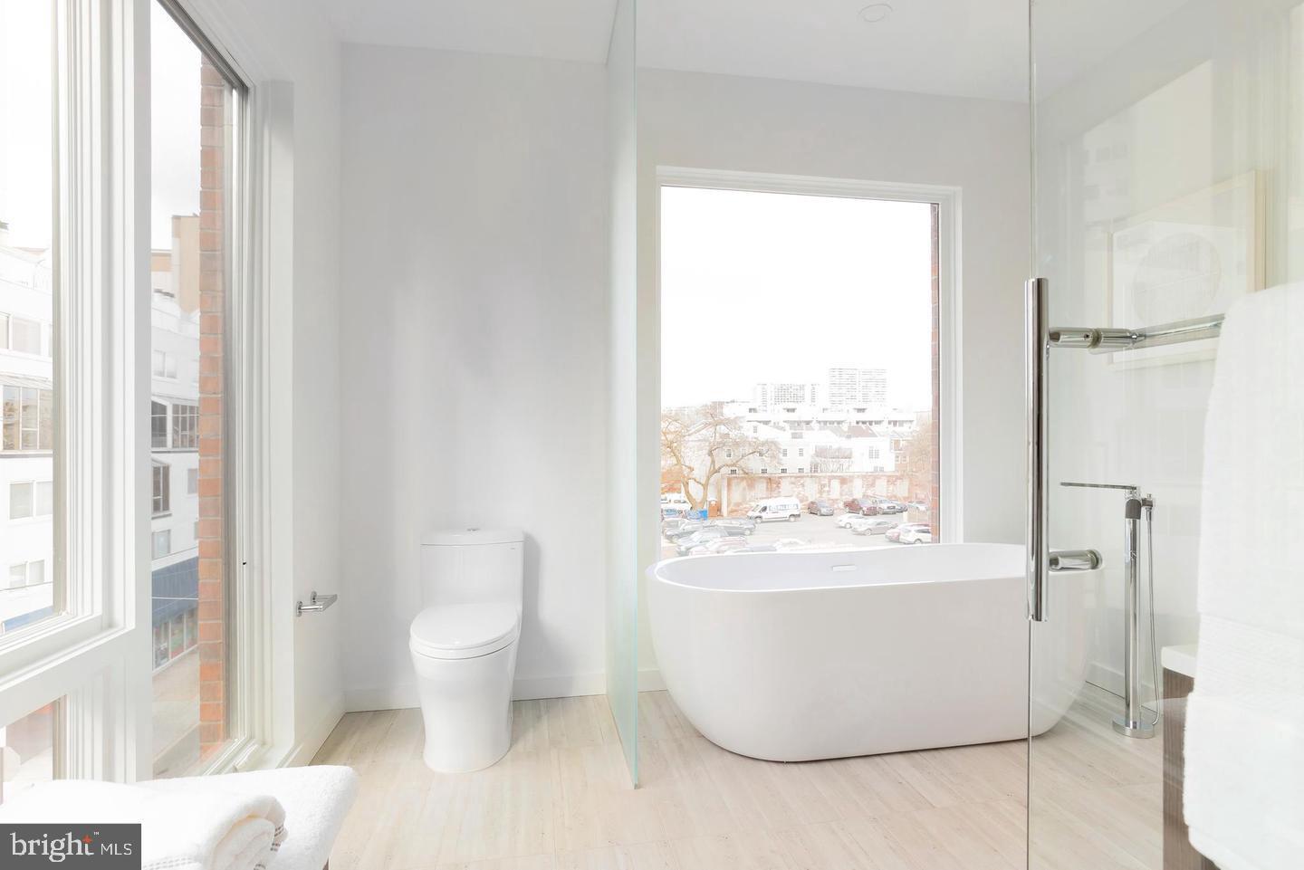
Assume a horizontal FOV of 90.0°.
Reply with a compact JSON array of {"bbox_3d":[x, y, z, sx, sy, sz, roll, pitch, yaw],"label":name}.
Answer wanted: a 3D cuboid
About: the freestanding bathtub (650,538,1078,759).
[{"bbox_3d":[0.876,0.811,2.560,1.782,0.603,0.727,0,0,-11],"label":"freestanding bathtub"}]

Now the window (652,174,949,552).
[{"bbox_3d":[0.728,-0.155,3.082,1.391,1.960,0.035,0,0,-10],"label":"window"}]

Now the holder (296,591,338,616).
[{"bbox_3d":[-1.120,0.567,2.194,0.082,0.053,0.196,0,0,-10],"label":"holder"}]

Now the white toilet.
[{"bbox_3d":[-0.670,0.751,2.348,0.395,0.733,0.710,0,0,-10],"label":"white toilet"}]

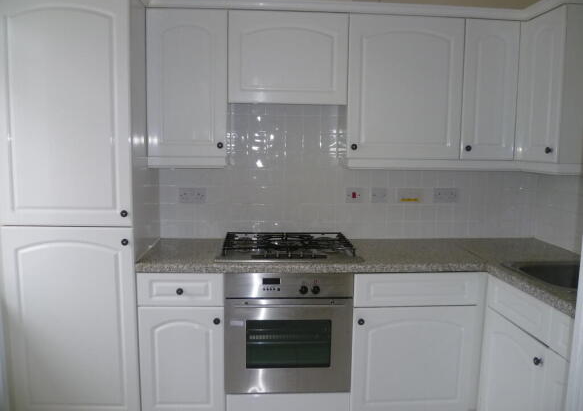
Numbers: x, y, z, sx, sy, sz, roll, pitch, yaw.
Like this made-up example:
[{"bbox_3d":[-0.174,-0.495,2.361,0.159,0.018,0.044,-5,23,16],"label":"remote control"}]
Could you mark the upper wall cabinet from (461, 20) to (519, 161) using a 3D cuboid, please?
[{"bbox_3d":[1.018,-0.609,2.586,0.291,0.717,0.304,0,7,-3],"label":"upper wall cabinet"}]

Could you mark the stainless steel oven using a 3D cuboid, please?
[{"bbox_3d":[-0.026,0.576,2.504,0.602,0.590,0.560,0,7,-3],"label":"stainless steel oven"}]

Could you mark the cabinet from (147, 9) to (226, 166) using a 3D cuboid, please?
[{"bbox_3d":[-0.526,-0.597,2.495,0.395,0.762,0.304,0,7,-3],"label":"cabinet"}]

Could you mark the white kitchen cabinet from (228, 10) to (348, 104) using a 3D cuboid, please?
[{"bbox_3d":[-0.025,-0.750,2.507,0.607,0.447,0.304,0,7,-3],"label":"white kitchen cabinet"}]

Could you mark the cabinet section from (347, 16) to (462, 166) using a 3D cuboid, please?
[{"bbox_3d":[0.576,-0.610,2.558,0.595,0.730,0.320,0,7,-3],"label":"cabinet section"}]

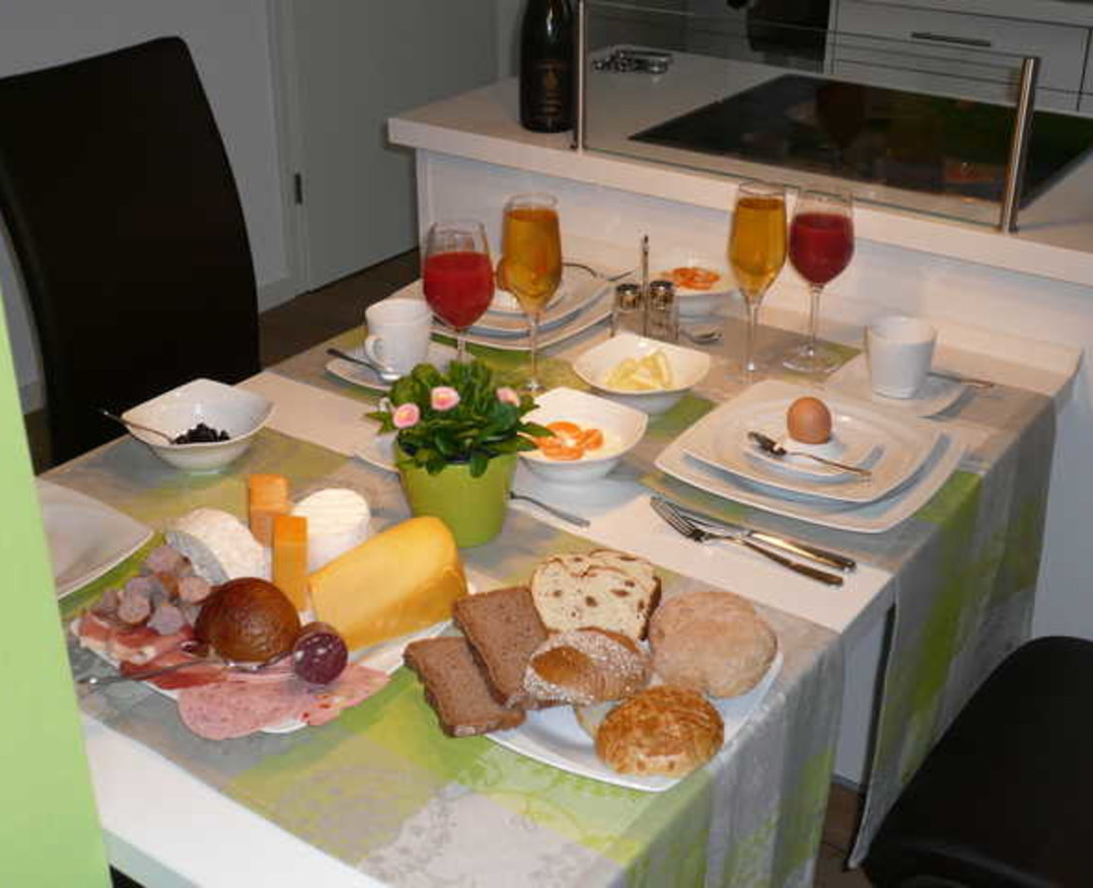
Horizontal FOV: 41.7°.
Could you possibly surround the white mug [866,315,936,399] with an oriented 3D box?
[{"bbox_3d":[0.405,-0.101,1.631,0.079,0.075,0.104,17,32,31],"label":"white mug"}]

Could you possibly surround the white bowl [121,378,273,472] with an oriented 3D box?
[{"bbox_3d":[-0.363,-0.011,1.508,0.139,0.055,0.139,18,32,31],"label":"white bowl"}]

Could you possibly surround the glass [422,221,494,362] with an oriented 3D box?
[{"bbox_3d":[-0.093,-0.140,1.594,0.077,0.205,0.077,0,27,0],"label":"glass"}]

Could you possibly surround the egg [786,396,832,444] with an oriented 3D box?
[{"bbox_3d":[0.268,-0.021,1.469,0.045,0.056,0.045,0,27,0],"label":"egg"}]

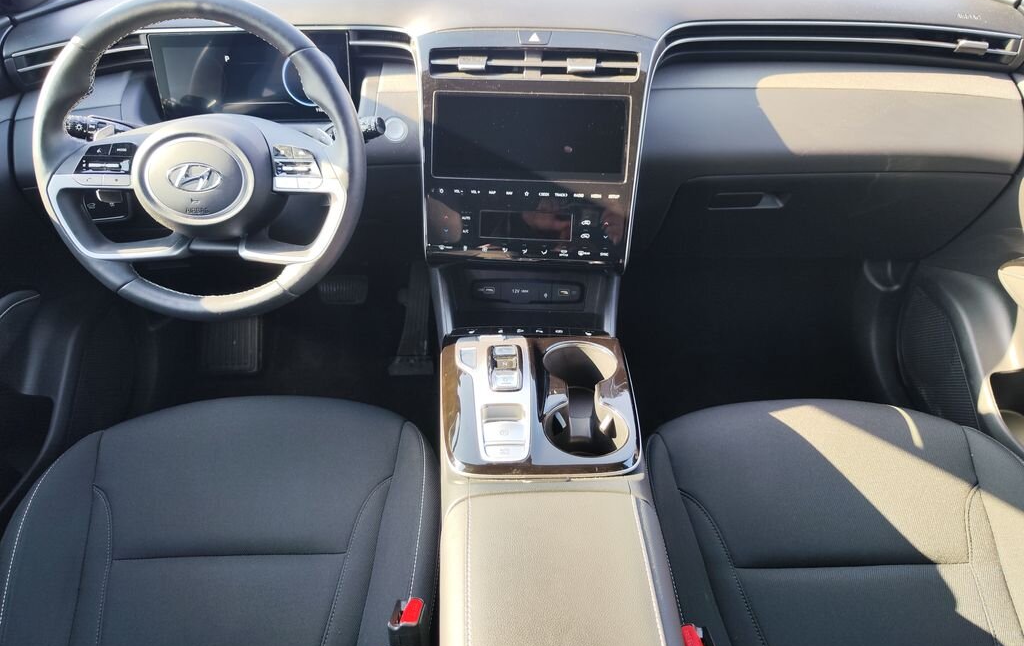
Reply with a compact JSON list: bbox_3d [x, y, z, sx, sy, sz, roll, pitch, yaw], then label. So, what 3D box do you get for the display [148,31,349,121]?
[{"bbox_3d":[-0.360,-0.347,0.961,0.267,0.115,0.030,1,25,-2],"label":"display"}]

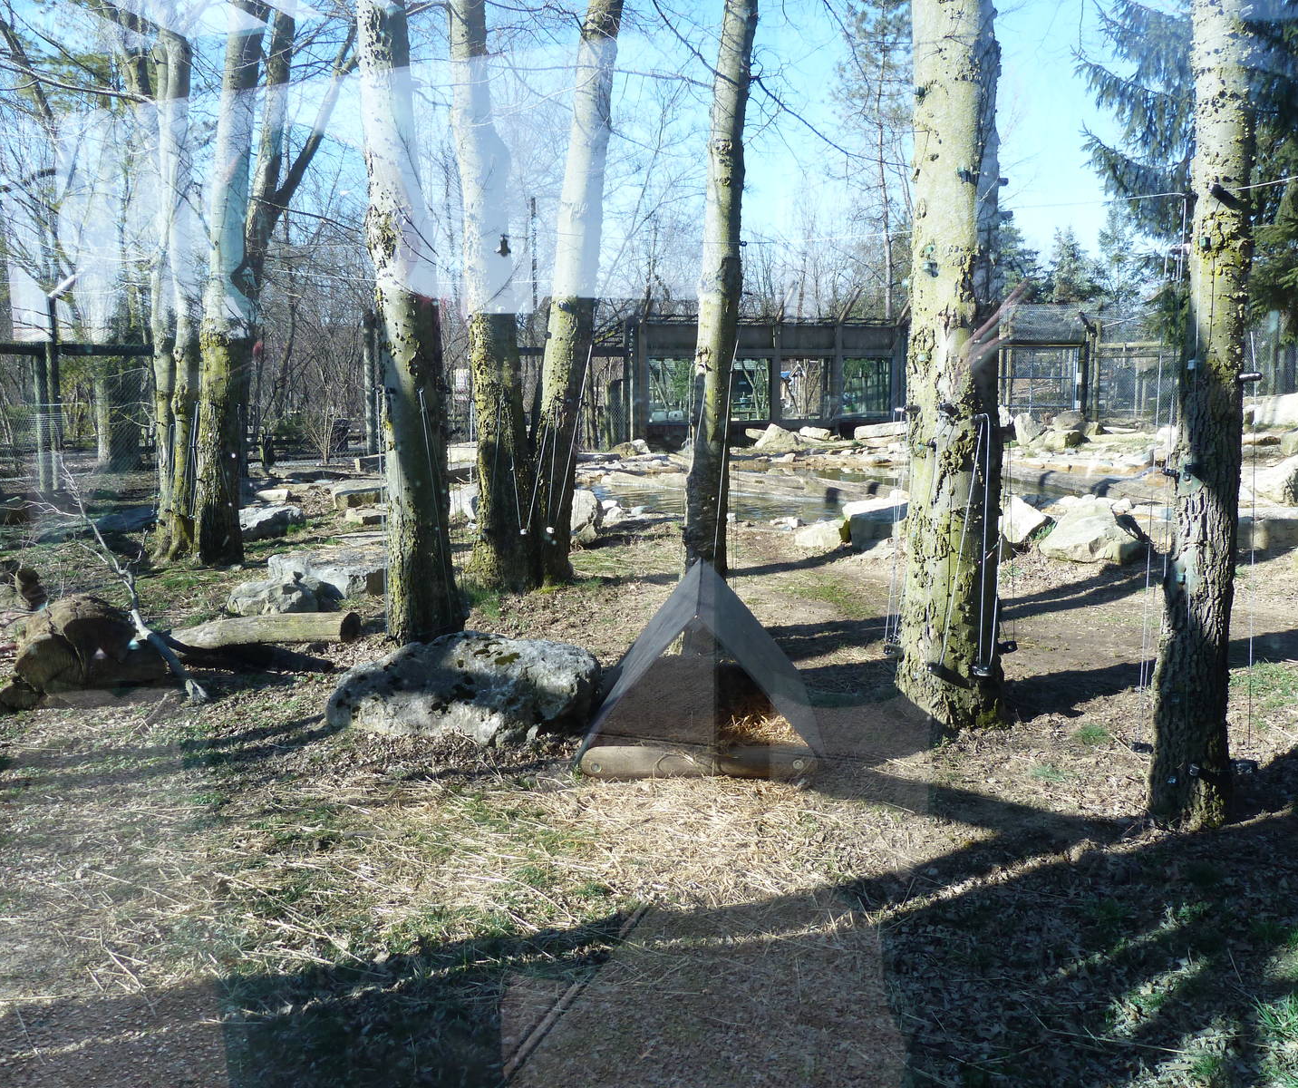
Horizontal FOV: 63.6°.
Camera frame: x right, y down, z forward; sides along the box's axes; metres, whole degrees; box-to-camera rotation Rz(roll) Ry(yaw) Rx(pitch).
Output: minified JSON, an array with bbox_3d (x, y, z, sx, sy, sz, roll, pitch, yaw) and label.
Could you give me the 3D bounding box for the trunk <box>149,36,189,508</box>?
[{"bbox_3d":[-4.719,-2.591,10.300,0.380,4.750,0.380,0,7,-19],"label":"trunk"}]

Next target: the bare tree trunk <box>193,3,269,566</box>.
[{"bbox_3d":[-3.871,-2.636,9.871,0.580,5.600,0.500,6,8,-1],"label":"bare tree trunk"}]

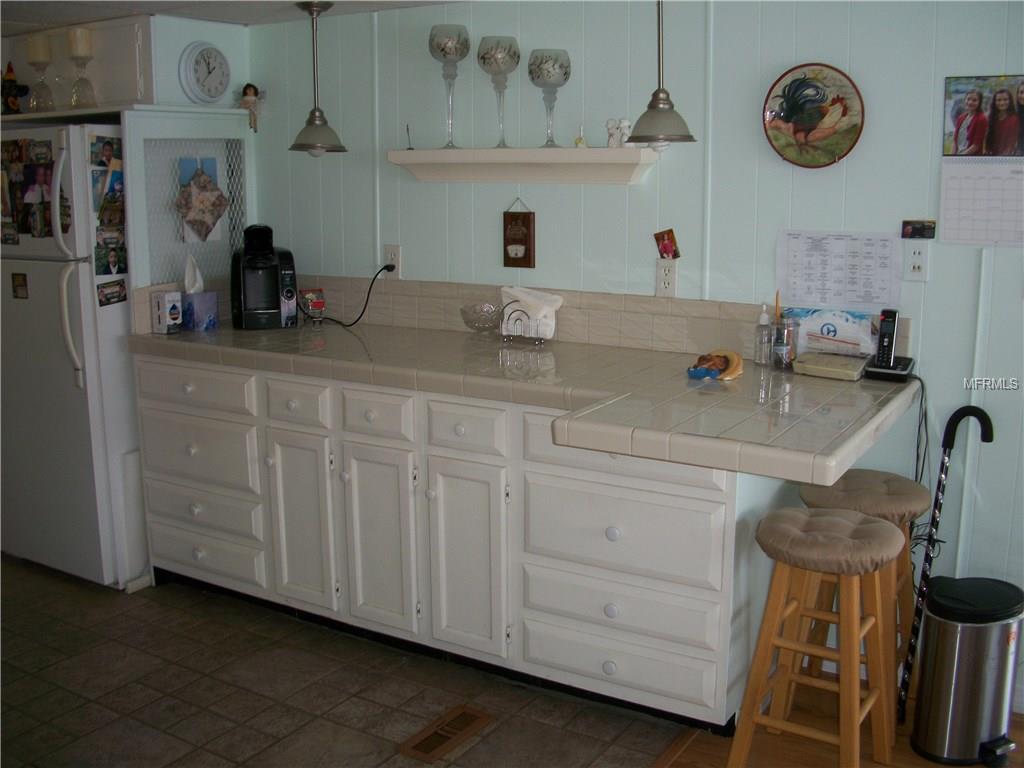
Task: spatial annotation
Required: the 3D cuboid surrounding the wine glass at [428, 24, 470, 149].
[{"bbox_3d":[-0.205,-0.976,3.424,0.136,0.406,0.136,0,11,0],"label":"wine glass"}]

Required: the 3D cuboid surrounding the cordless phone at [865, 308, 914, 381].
[{"bbox_3d":[1.025,-0.110,2.778,0.115,0.181,0.130,8,14,34],"label":"cordless phone"}]

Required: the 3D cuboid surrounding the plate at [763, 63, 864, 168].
[{"bbox_3d":[0.806,-0.717,2.763,0.280,0.280,0.030,7,13,30],"label":"plate"}]

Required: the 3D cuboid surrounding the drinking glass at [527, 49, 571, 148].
[{"bbox_3d":[0.110,-0.853,3.107,0.127,0.300,0.127,0,11,0],"label":"drinking glass"}]

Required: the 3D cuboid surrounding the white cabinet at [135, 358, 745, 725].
[{"bbox_3d":[-0.211,0.355,3.264,2.110,0.830,0.600,7,13,30],"label":"white cabinet"}]

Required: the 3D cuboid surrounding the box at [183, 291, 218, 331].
[{"bbox_3d":[-1.137,-0.267,3.713,0.112,0.136,0.112,7,13,31],"label":"box"}]

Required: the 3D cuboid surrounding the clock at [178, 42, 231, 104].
[{"bbox_3d":[-1.103,-1.126,3.745,0.052,0.222,0.222,7,13,31],"label":"clock"}]

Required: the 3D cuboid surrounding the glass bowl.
[{"bbox_3d":[-0.090,-0.204,3.474,0.158,0.100,0.158,0,11,0],"label":"glass bowl"}]

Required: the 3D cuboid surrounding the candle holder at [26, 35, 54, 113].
[{"bbox_3d":[-1.788,-1.175,3.926,0.096,0.284,0.096,7,13,31],"label":"candle holder"}]

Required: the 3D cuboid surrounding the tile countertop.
[{"bbox_3d":[-0.174,-0.033,3.030,2.484,0.064,1.008,7,13,31],"label":"tile countertop"}]

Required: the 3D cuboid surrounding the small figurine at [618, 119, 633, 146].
[{"bbox_3d":[0.334,-0.726,2.993,0.047,0.086,0.045,0,11,0],"label":"small figurine"}]

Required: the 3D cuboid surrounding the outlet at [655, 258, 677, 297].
[{"bbox_3d":[0.460,-0.316,3.073,0.071,0.115,0.012,7,13,30],"label":"outlet"}]

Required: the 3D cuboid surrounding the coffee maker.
[{"bbox_3d":[-0.925,-0.403,3.823,0.198,0.359,0.280,-5,12,-21],"label":"coffee maker"}]

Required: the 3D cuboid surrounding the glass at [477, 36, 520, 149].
[{"bbox_3d":[-0.045,-0.900,3.195,0.132,0.350,0.132,0,11,0],"label":"glass"}]

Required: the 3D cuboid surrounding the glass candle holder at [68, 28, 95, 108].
[{"bbox_3d":[-1.559,-1.143,3.760,0.096,0.279,0.096,7,13,31],"label":"glass candle holder"}]

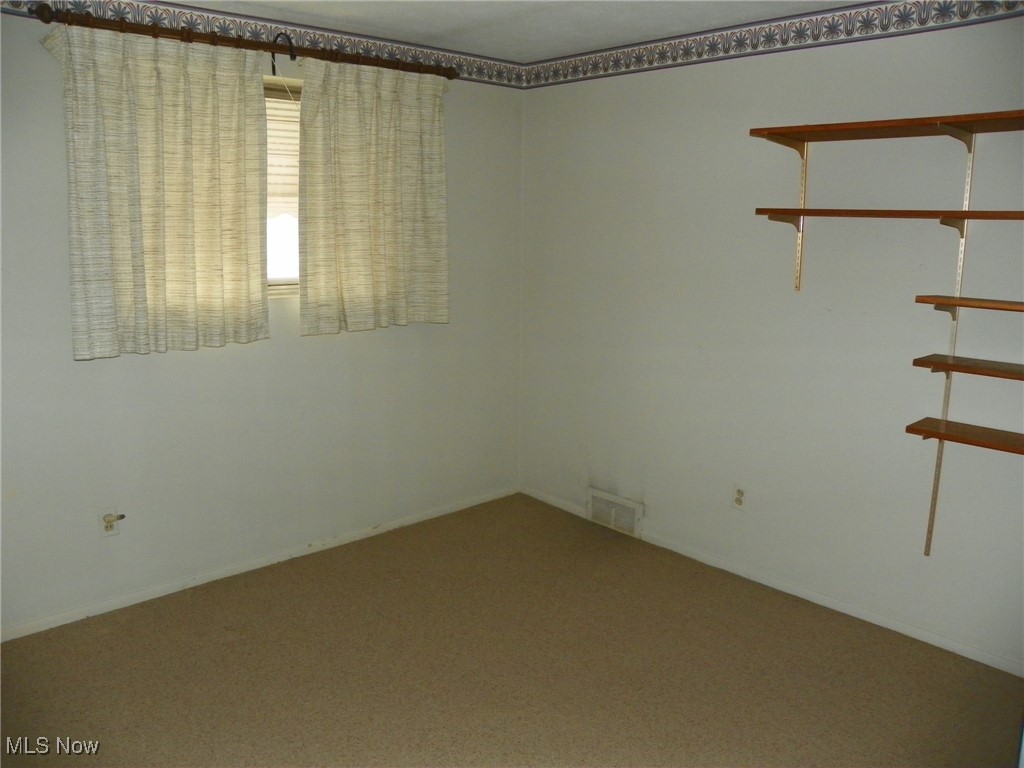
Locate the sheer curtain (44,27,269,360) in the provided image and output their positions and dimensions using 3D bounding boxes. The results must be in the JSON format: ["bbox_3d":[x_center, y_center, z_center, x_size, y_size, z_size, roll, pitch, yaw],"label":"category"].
[{"bbox_3d":[-1.343,-0.725,3.039,0.760,1.185,0.120,-10,16,-39],"label":"sheer curtain"}]

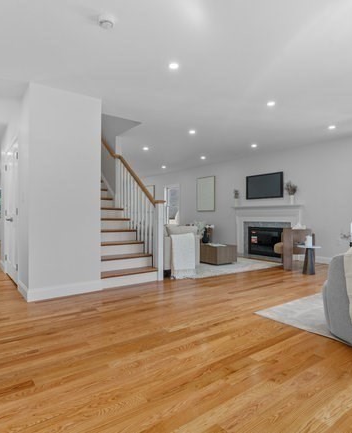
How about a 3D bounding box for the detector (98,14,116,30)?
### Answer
[{"bbox_3d":[-0.539,-1.523,2.285,0.121,0.051,0.121,0,0,-36],"label":"detector"}]

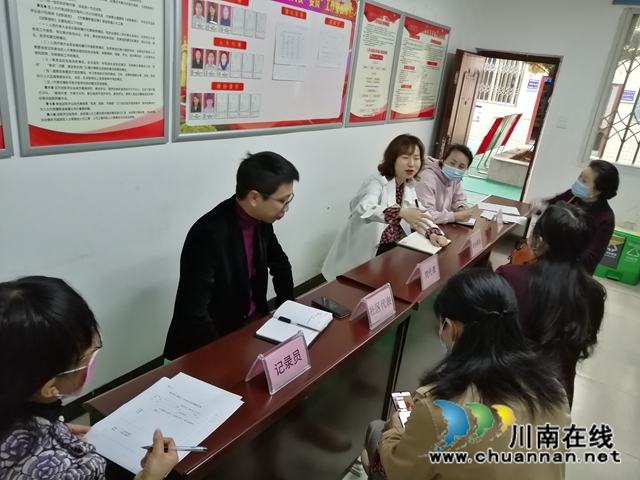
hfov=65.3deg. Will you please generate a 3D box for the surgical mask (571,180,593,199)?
[{"bbox_3d":[1.654,-0.321,3.160,0.080,0.110,0.135,4,20,-7],"label":"surgical mask"}]

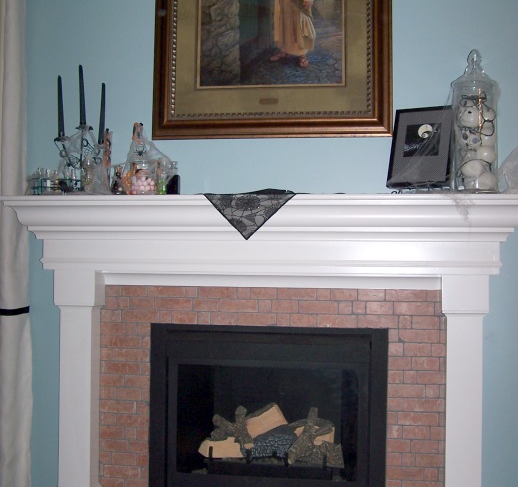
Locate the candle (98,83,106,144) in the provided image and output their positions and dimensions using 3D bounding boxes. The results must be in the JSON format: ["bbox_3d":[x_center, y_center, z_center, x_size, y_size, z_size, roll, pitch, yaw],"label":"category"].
[{"bbox_3d":[-0.612,-0.505,2.957,0.023,0.243,0.023,2,-1,9],"label":"candle"}]

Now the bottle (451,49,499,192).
[{"bbox_3d":[0.771,-0.431,2.712,0.168,0.527,0.168,0,-1,9],"label":"bottle"}]

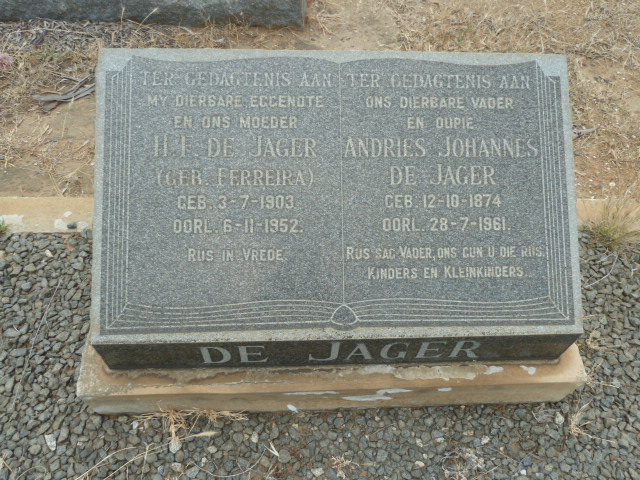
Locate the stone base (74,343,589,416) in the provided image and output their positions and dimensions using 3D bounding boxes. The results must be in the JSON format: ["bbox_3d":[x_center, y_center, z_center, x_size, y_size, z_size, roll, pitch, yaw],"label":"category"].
[{"bbox_3d":[0.024,0.112,1.106,0.950,0.133,0.475,0,57,-4],"label":"stone base"}]

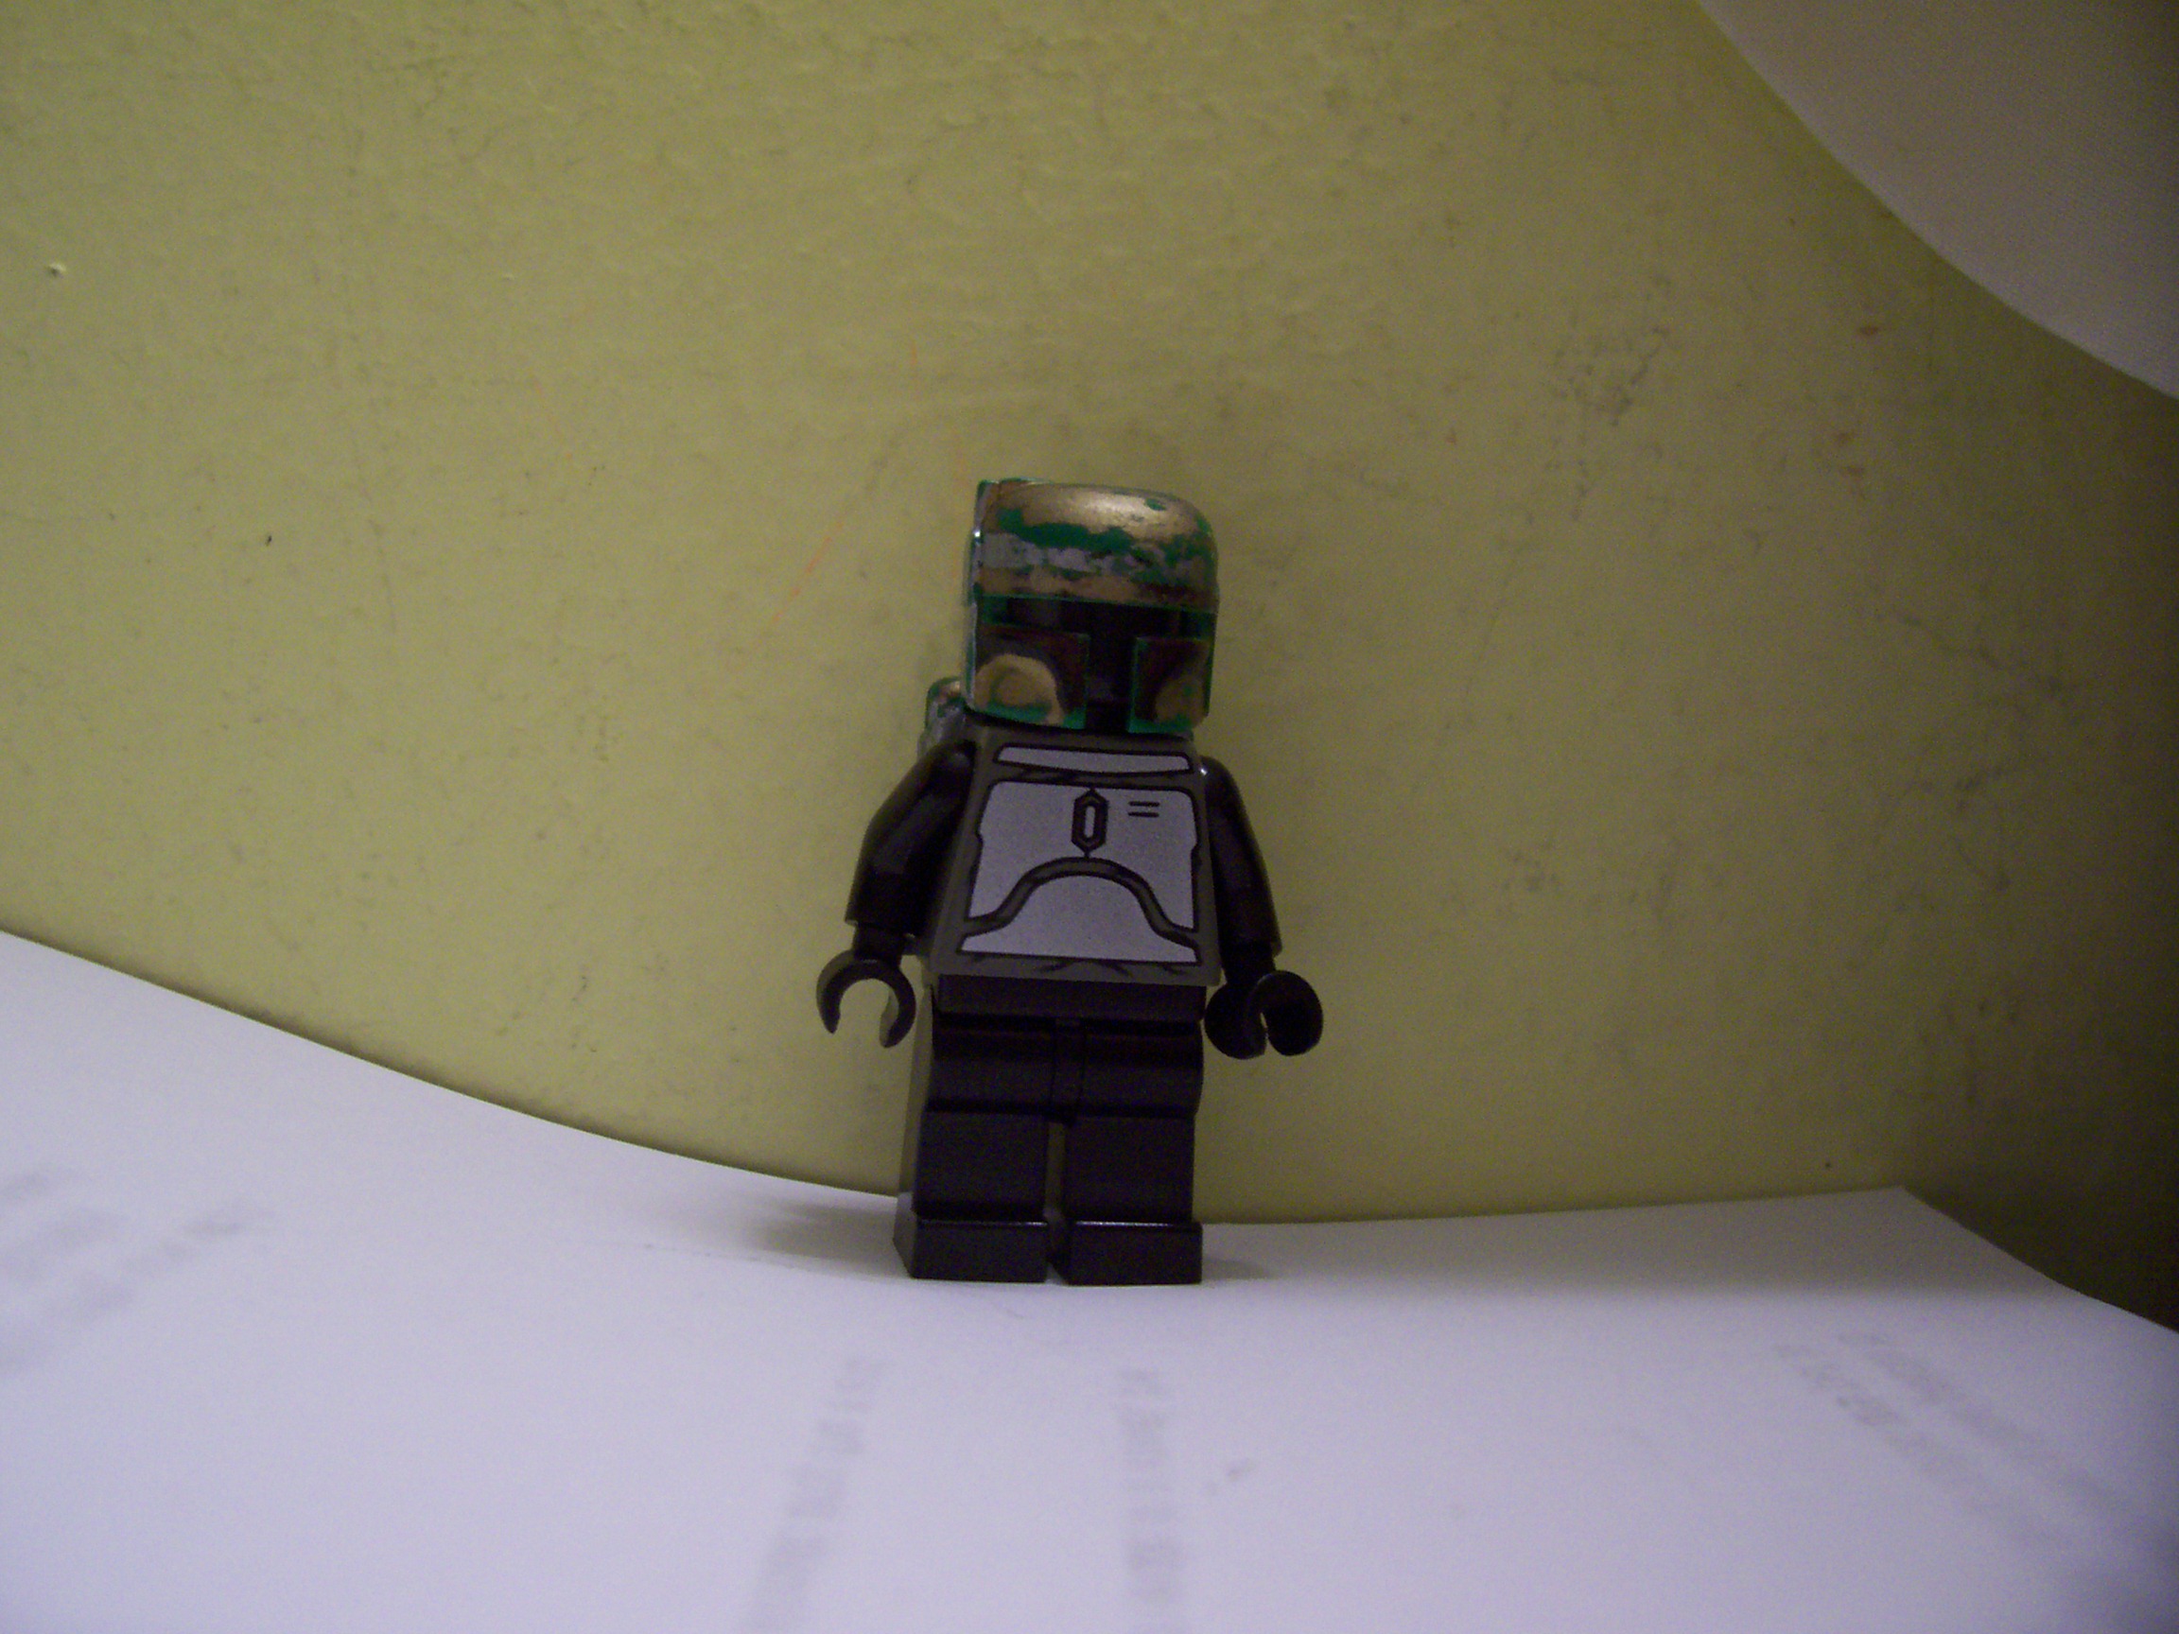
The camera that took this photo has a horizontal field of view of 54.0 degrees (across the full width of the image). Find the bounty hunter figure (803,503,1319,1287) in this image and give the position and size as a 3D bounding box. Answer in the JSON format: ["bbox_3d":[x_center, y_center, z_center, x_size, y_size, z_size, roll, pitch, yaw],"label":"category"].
[{"bbox_3d":[-0.001,0.003,0.119,0.028,0.042,0.014,4,1,-14],"label":"bounty hunter figure"}]

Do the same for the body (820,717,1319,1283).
[{"bbox_3d":[-0.001,0.010,0.118,0.028,0.029,0.009,4,1,-14],"label":"body"}]

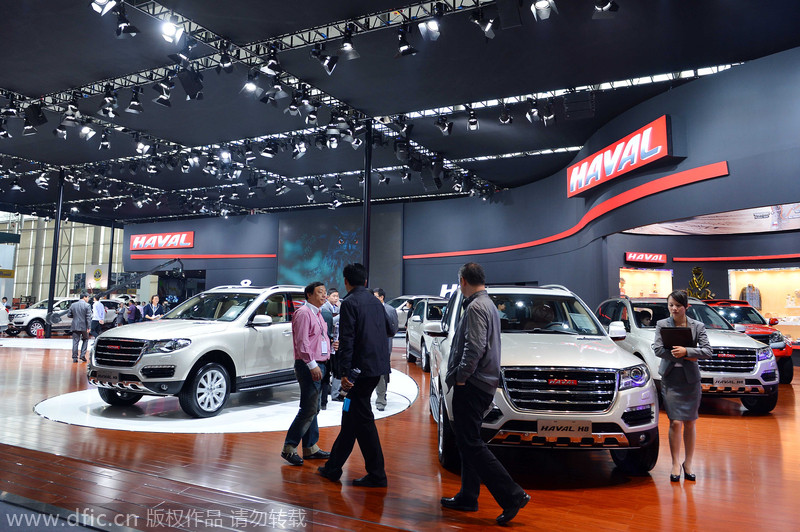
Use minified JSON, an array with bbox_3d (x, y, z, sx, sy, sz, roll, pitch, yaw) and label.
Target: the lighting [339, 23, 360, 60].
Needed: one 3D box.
[{"bbox_3d":[-1.148,-5.075,12.054,0.450,0.720,0.480,2,-5,-14],"label":"lighting"}]

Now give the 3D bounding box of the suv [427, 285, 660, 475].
[{"bbox_3d":[1.382,1.125,6.519,2.030,1.790,4.750,1,-5,2],"label":"suv"}]

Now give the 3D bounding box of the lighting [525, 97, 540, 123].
[{"bbox_3d":[3.771,-4.454,15.165,0.440,0.520,0.500,1,35,-8],"label":"lighting"}]

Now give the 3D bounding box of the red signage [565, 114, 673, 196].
[{"bbox_3d":[6.694,-3.234,16.776,0.200,1.090,5.350,2,-5,-10],"label":"red signage"}]

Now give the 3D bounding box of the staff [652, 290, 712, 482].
[{"bbox_3d":[2.515,1.046,4.783,0.520,1.660,0.380,0,-4,14],"label":"staff"}]

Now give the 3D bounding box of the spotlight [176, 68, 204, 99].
[{"bbox_3d":[-5.332,-4.619,13.562,0.600,0.650,0.500,4,31,-35],"label":"spotlight"}]

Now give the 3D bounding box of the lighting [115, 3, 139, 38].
[{"bbox_3d":[-5.417,-4.843,10.555,0.440,0.500,0.520,5,-51,-42],"label":"lighting"}]

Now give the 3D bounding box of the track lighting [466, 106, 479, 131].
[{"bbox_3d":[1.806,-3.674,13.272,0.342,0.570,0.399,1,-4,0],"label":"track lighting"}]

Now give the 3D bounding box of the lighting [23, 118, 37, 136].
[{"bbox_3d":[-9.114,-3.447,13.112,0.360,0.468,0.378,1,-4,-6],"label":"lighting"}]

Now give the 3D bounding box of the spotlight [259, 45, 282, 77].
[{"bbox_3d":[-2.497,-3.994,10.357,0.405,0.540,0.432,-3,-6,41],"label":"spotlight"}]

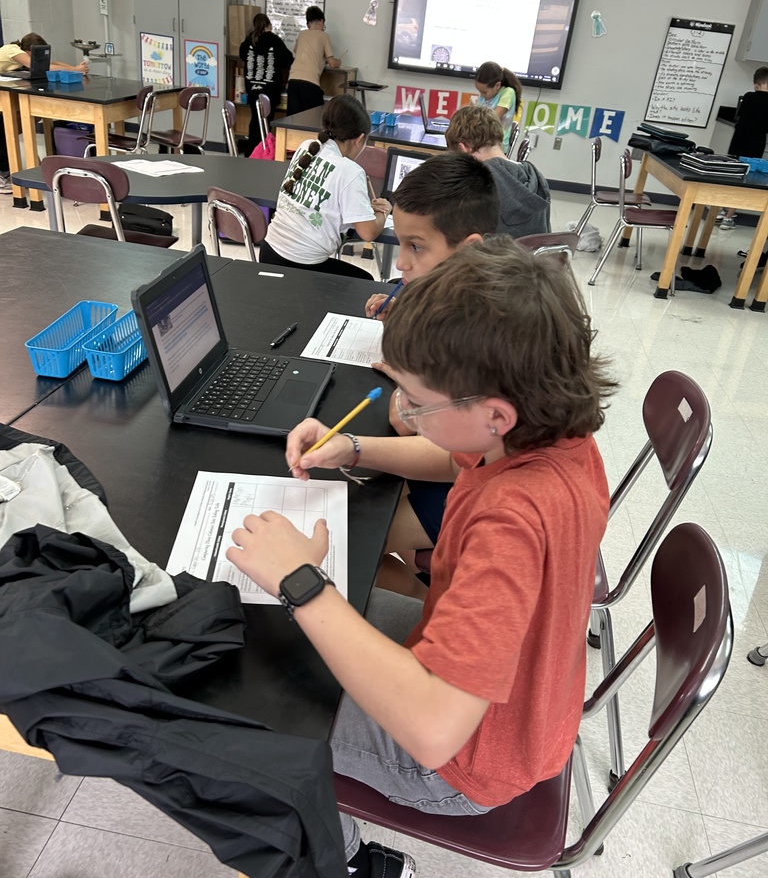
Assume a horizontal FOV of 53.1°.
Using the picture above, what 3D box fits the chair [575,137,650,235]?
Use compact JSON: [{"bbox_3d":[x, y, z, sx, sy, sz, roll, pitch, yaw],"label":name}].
[{"bbox_3d":[1.668,-1.716,5.601,0.560,0.820,0.480,12,28,9],"label":"chair"}]

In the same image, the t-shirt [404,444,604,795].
[{"bbox_3d":[0.179,0.213,1.003,0.290,0.470,0.400,12,29,10],"label":"t-shirt"}]

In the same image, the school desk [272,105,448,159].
[{"bbox_3d":[-0.006,-1.786,5.341,1.230,0.755,1.510,10,28,5],"label":"school desk"}]

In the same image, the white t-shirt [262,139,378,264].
[{"bbox_3d":[-0.212,-0.835,2.747,0.320,0.450,0.410,-12,34,-32],"label":"white t-shirt"}]

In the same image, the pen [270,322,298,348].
[{"bbox_3d":[-0.207,-0.222,1.614,0.014,0.012,0.141,13,29,11],"label":"pen"}]

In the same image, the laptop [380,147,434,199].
[{"bbox_3d":[0.119,-1.045,3.148,0.305,0.222,0.245,14,28,13],"label":"laptop"}]

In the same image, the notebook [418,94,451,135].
[{"bbox_3d":[0.390,-2.192,5.221,0.260,0.220,0.305,8,28,3],"label":"notebook"}]

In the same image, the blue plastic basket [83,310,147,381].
[{"bbox_3d":[-0.477,-0.185,1.460,0.080,0.058,0.261,9,28,5],"label":"blue plastic basket"}]

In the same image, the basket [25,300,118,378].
[{"bbox_3d":[-0.576,-0.188,1.442,0.081,0.059,0.261,7,28,0],"label":"basket"}]

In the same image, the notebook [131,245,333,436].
[{"bbox_3d":[-0.234,-0.169,1.310,0.274,0.223,0.315,8,28,3],"label":"notebook"}]

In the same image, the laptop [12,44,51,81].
[{"bbox_3d":[-2.635,-2.790,5.677,0.228,0.222,0.295,7,28,0],"label":"laptop"}]

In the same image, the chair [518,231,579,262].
[{"bbox_3d":[0.388,-0.407,2.822,0.475,0.820,0.560,-11,33,-30],"label":"chair"}]

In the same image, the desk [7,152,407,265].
[{"bbox_3d":[-0.438,-0.723,3.334,1.840,0.709,1.160,10,28,5],"label":"desk"}]

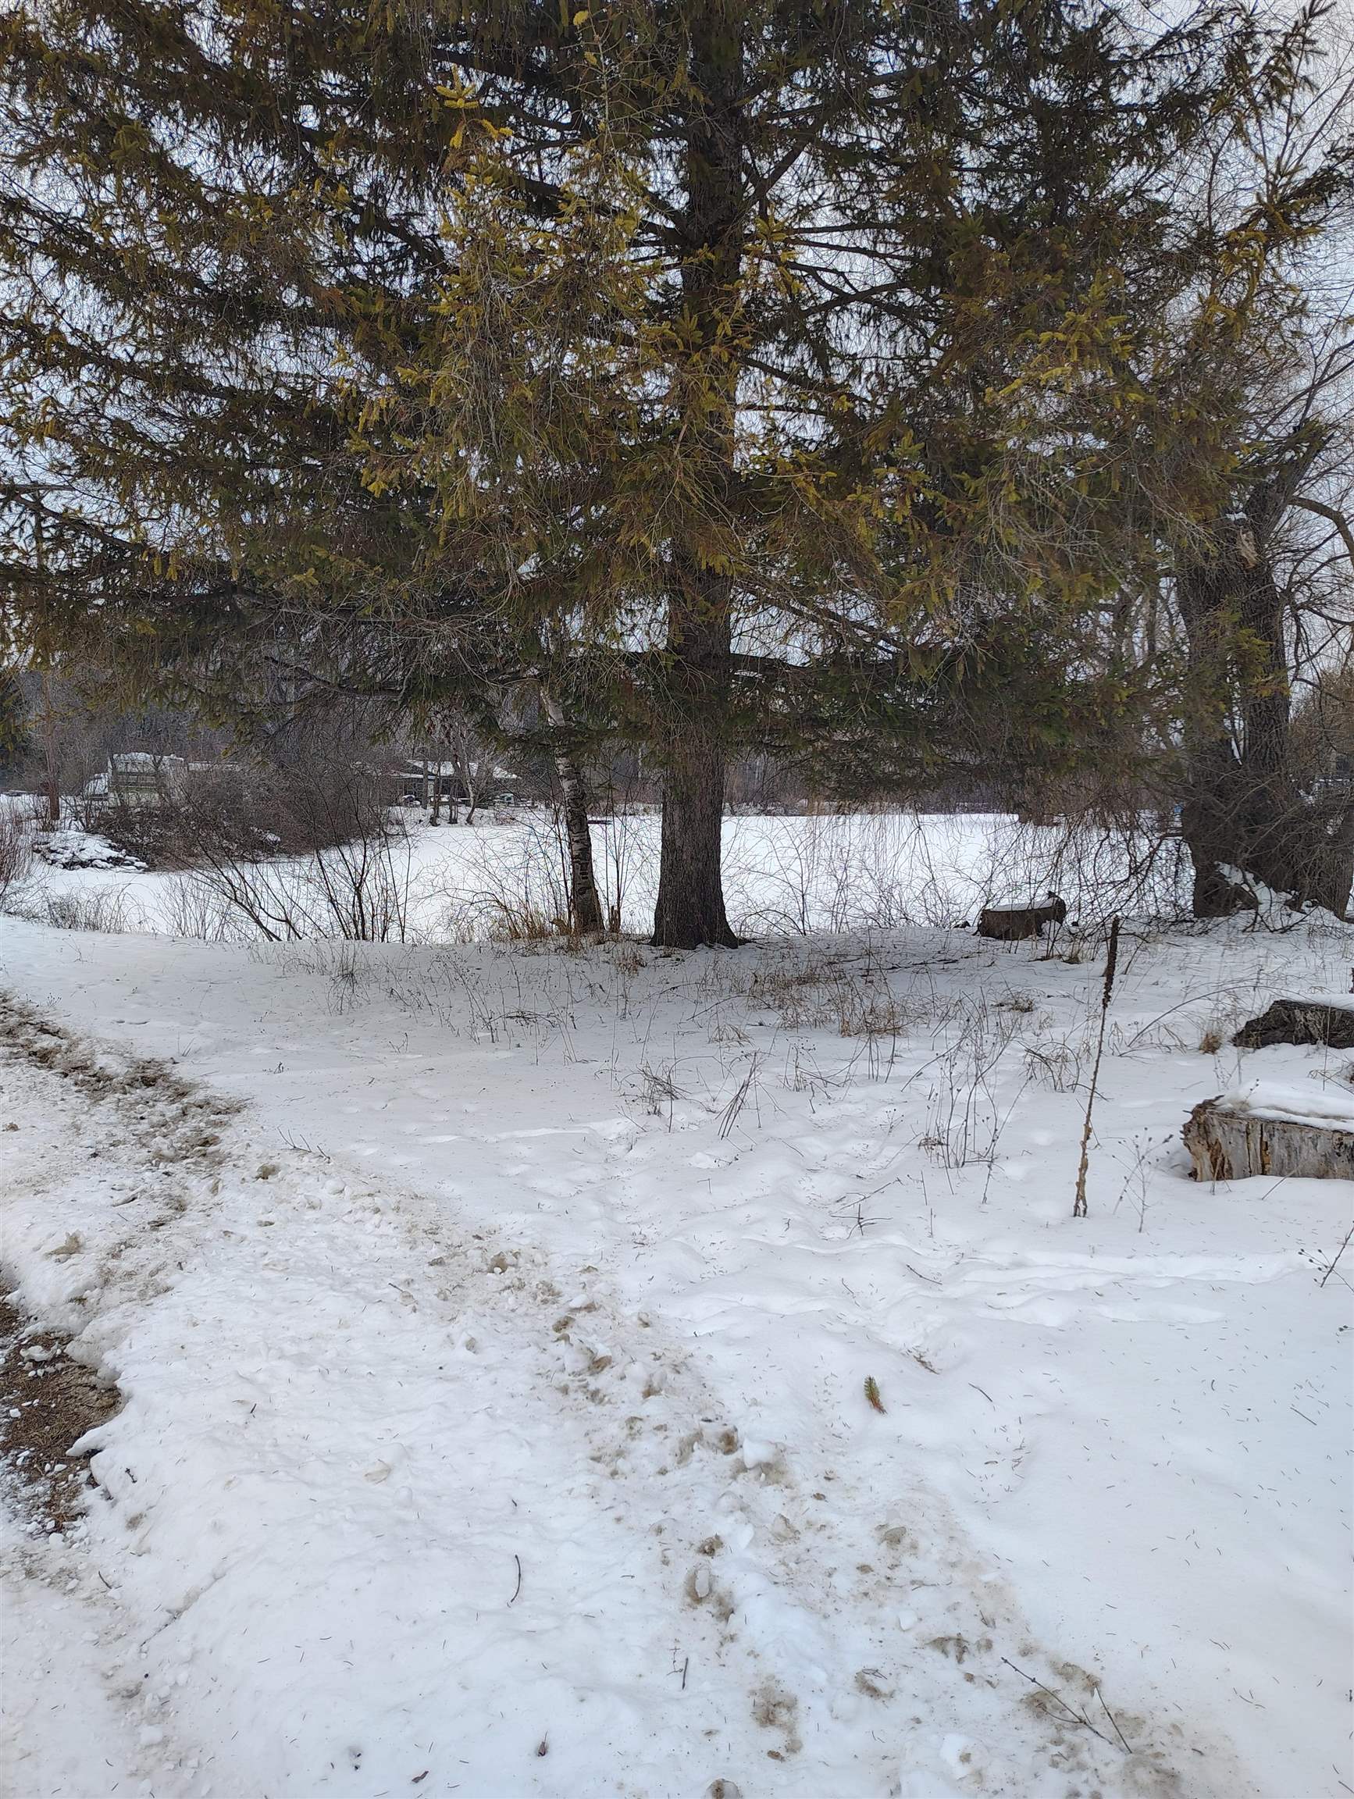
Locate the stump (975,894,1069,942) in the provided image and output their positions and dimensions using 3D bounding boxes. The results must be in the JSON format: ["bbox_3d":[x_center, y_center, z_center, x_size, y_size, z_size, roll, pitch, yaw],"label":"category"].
[{"bbox_3d":[3.680,0.210,13.350,0.940,0.430,0.830,0,5,0],"label":"stump"}]

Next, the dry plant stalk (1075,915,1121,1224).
[{"bbox_3d":[1.500,0.605,4.450,0.110,1.080,0.070,2,5,0],"label":"dry plant stalk"}]

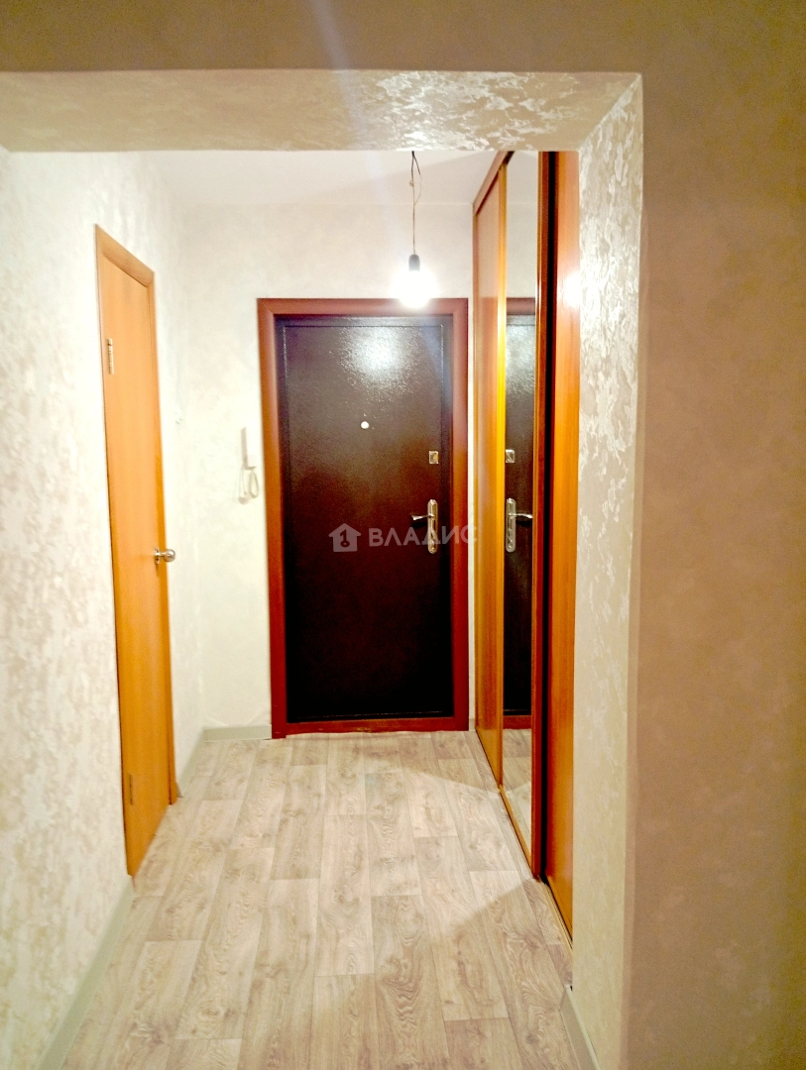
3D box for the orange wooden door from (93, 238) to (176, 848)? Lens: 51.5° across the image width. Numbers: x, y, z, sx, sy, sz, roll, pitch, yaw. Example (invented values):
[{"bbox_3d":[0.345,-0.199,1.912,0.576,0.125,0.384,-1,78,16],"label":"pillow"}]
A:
[{"bbox_3d":[-0.960,0.063,2.978,0.080,2.083,0.707,-1,6,-3],"label":"orange wooden door"}]

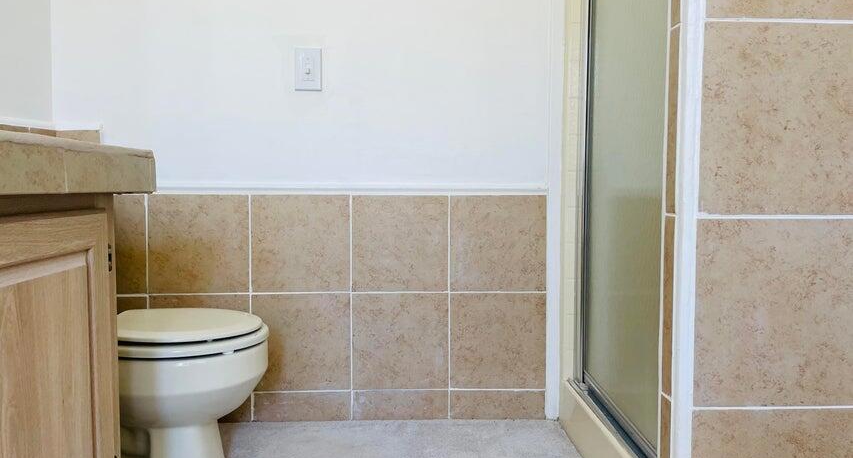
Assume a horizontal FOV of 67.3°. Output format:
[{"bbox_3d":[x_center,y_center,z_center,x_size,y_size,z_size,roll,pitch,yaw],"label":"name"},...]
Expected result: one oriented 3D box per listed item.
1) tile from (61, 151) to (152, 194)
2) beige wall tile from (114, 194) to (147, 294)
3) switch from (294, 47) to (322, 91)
[{"bbox_3d":[-0.517,-0.091,1.052,0.012,0.065,0.300,0,4,-1],"label":"tile"},{"bbox_3d":[-0.971,0.046,1.913,0.275,0.300,0.010,0,4,-3],"label":"beige wall tile"},{"bbox_3d":[-0.352,-0.475,1.905,0.077,0.124,0.013,0,4,-3],"label":"switch"}]

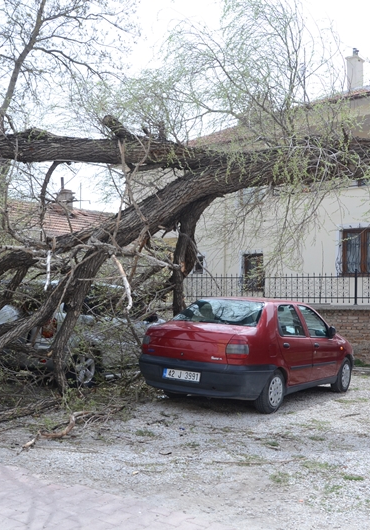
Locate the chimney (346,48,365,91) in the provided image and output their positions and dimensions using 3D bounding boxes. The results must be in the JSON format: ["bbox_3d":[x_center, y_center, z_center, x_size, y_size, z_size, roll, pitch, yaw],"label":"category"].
[{"bbox_3d":[6.321,-7.211,22.200,0.520,1.650,0.520,-2,-4,42],"label":"chimney"}]

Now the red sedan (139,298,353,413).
[{"bbox_3d":[1.164,1.215,8.868,1.640,1.430,4.120,-2,-3,36],"label":"red sedan"}]

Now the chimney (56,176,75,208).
[{"bbox_3d":[-5.249,-3.184,26.300,0.580,1.400,0.580,-2,-3,38],"label":"chimney"}]

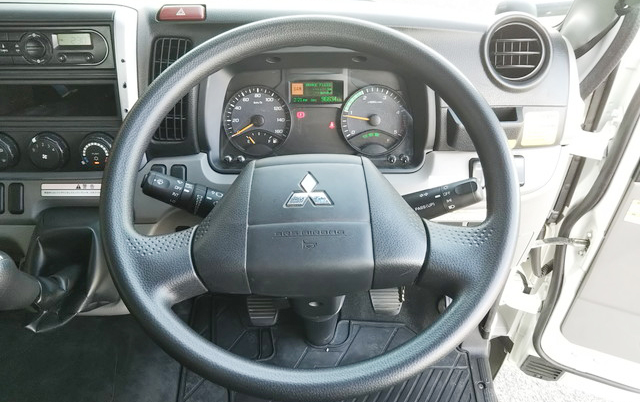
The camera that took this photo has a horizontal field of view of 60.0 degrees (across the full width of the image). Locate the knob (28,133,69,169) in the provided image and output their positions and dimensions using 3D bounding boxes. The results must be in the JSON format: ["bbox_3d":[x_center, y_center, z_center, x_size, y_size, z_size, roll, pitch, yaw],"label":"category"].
[{"bbox_3d":[-0.341,-0.062,0.697,0.045,0.045,0.020,0,16,0],"label":"knob"}]

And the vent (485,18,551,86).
[{"bbox_3d":[0.246,-0.187,0.695,0.080,0.085,0.030,0,11,1],"label":"vent"}]

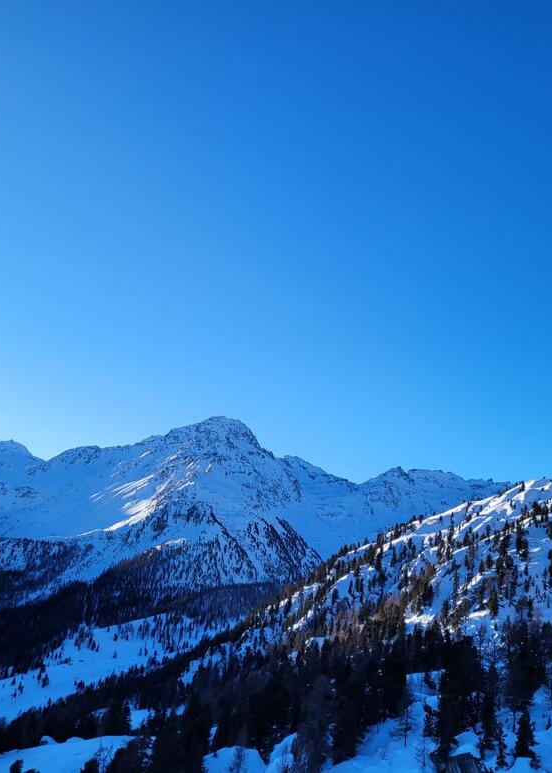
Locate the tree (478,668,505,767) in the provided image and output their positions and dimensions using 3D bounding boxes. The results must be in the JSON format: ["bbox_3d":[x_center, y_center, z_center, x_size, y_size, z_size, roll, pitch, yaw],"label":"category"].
[{"bbox_3d":[21.440,32.840,77.000,2.990,9.640,2.990,0,-6,0],"label":"tree"}]

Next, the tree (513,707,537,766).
[{"bbox_3d":[24.230,33.970,75.000,2.420,5.620,2.420,0,-6,0],"label":"tree"}]

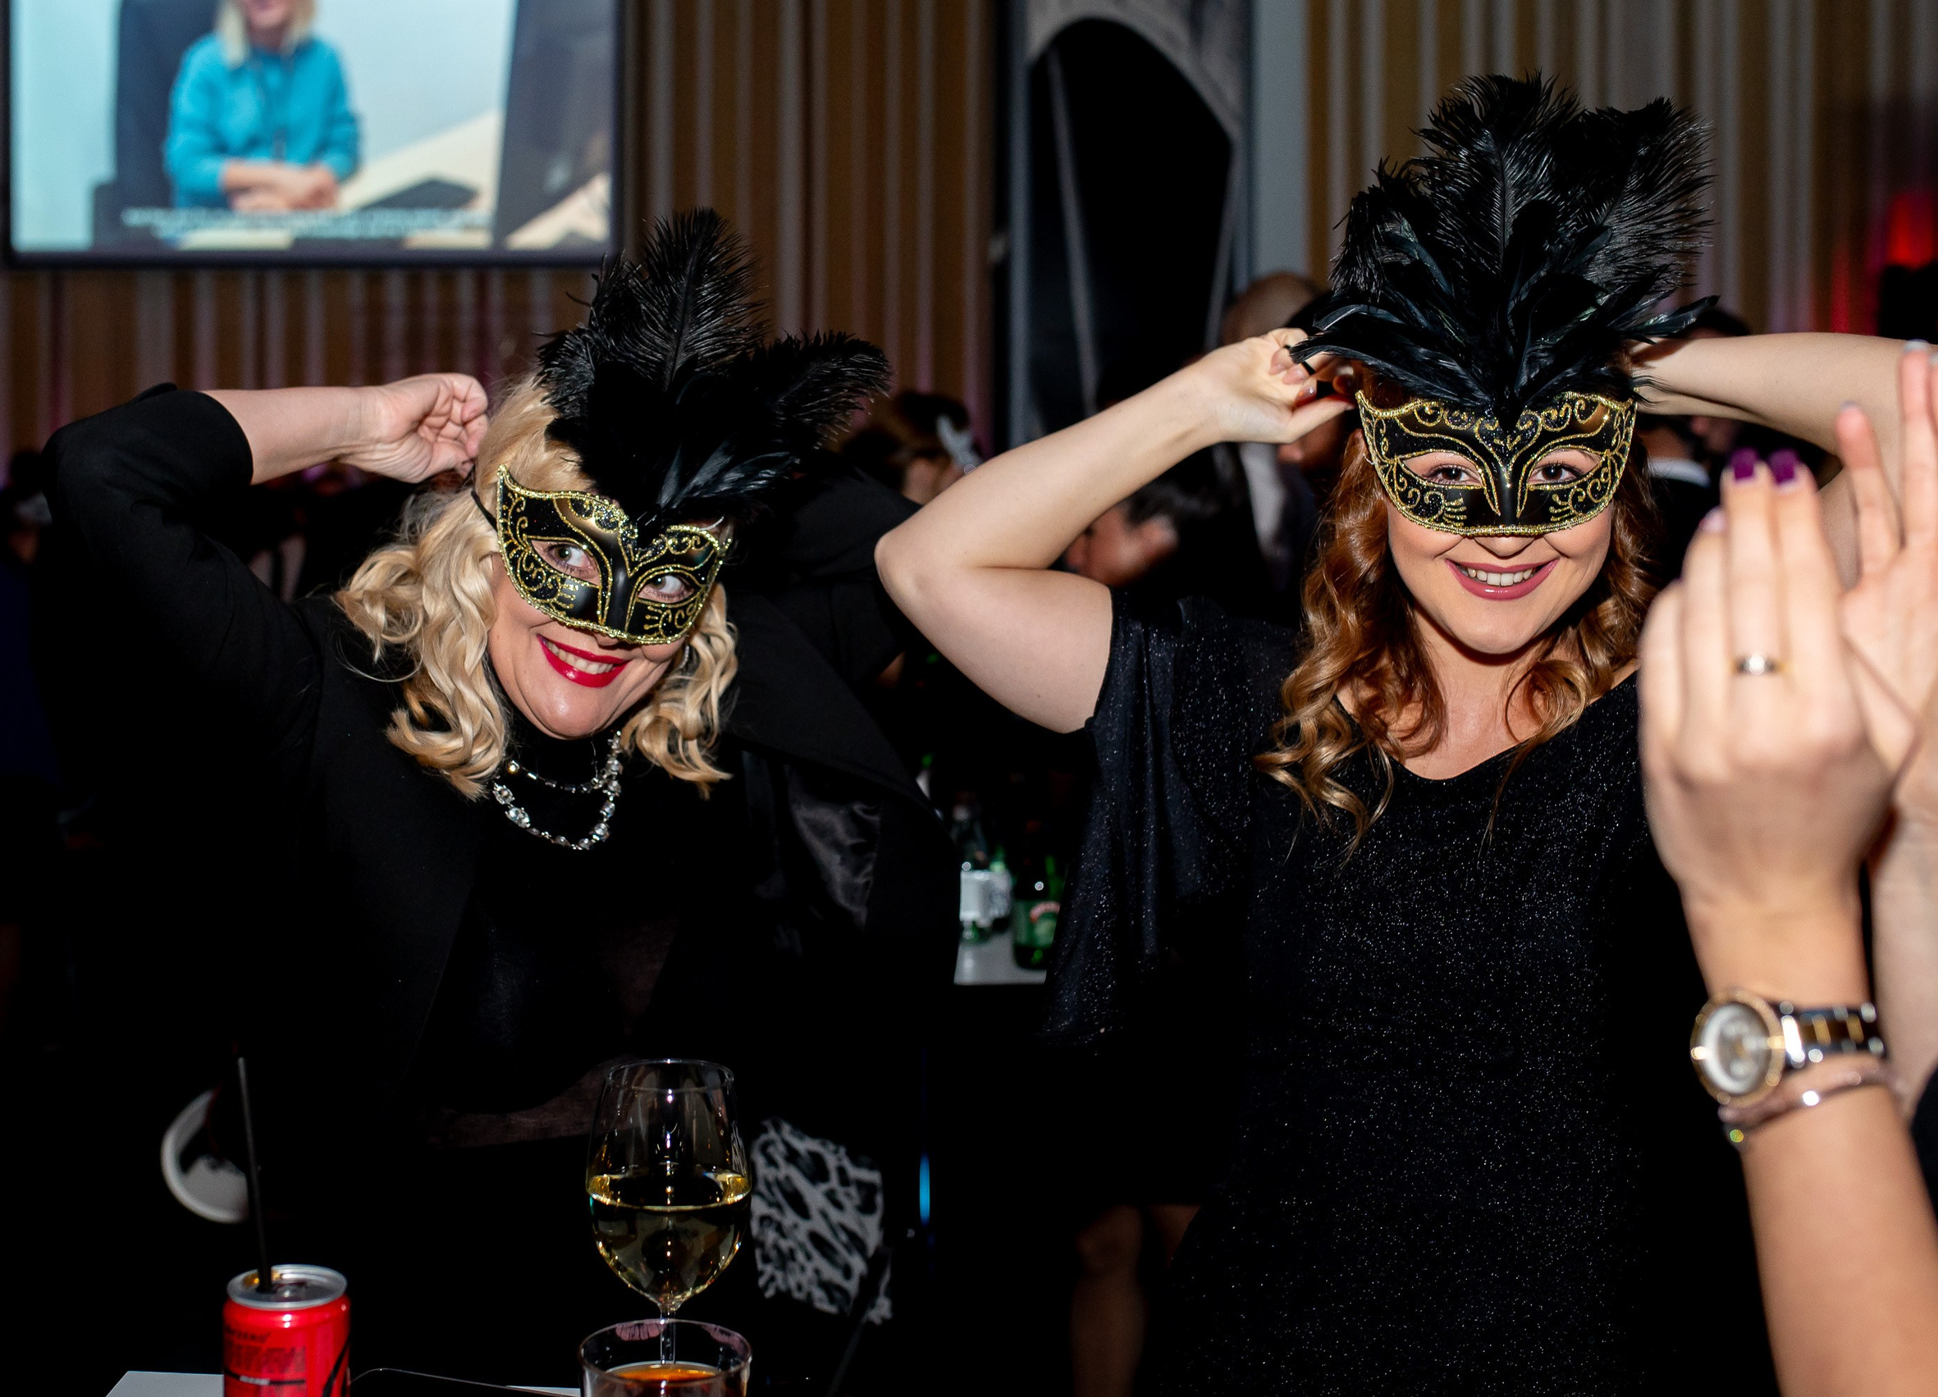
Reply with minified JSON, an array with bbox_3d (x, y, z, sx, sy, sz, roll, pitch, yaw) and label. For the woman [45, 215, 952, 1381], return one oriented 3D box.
[{"bbox_3d":[-0.305,0.550,1.360,0.590,1.680,0.460,1,4,-9],"label":"woman"}]

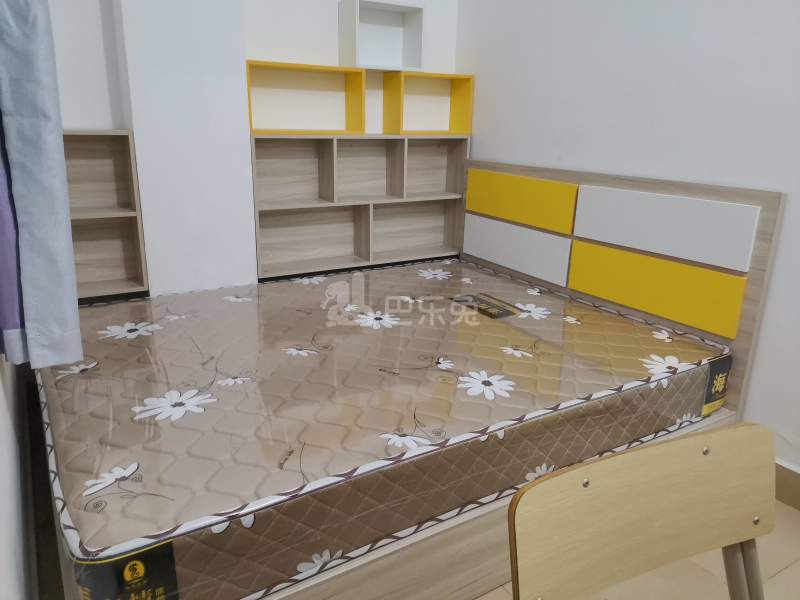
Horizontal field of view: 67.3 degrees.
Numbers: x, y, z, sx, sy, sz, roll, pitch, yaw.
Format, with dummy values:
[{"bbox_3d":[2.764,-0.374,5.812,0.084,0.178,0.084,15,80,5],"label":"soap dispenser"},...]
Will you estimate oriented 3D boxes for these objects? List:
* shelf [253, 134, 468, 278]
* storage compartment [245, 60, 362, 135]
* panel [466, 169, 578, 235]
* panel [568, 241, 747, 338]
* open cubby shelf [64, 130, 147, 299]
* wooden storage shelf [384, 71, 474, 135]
[{"bbox_3d":[-0.174,-0.476,2.883,1.135,0.603,0.165,-9,20,-31],"label":"shelf"},{"bbox_3d":[-0.432,-0.891,2.680,0.547,0.288,0.160,-9,20,-31],"label":"storage compartment"},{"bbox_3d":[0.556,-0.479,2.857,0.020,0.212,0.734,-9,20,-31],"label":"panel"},{"bbox_3d":[0.951,-0.064,2.316,0.020,0.214,0.746,-9,20,-31],"label":"panel"},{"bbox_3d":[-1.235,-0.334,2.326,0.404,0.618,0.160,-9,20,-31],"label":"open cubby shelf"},{"bbox_3d":[0.148,-0.981,3.035,0.437,0.288,0.160,-9,20,-31],"label":"wooden storage shelf"}]

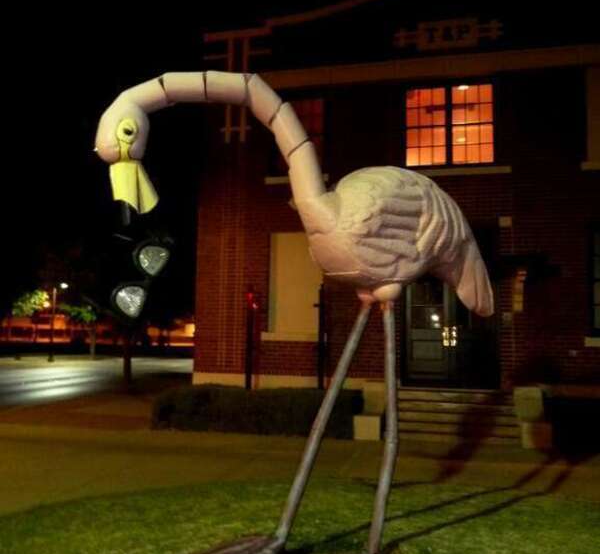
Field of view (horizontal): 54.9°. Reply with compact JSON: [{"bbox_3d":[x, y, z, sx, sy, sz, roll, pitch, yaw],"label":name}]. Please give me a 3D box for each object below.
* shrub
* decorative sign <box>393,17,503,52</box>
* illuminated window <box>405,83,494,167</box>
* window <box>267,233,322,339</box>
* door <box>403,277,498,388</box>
[{"bbox_3d":[-0.686,2.300,10.090,3.563,0.732,0.950,0,-5,13],"label":"shrub"},{"bbox_3d":[2.723,-4.488,10.693,1.985,0.560,0.120,0,-5,13],"label":"decorative sign"},{"bbox_3d":[2.748,-2.786,10.647,1.621,1.502,0.150,0,-5,13],"label":"illuminated window"},{"bbox_3d":[-0.099,0.134,11.014,1.008,1.993,0.150,0,-5,13],"label":"window"},{"bbox_3d":[2.740,0.896,10.565,1.689,2.150,0.150,0,-5,13],"label":"door"}]

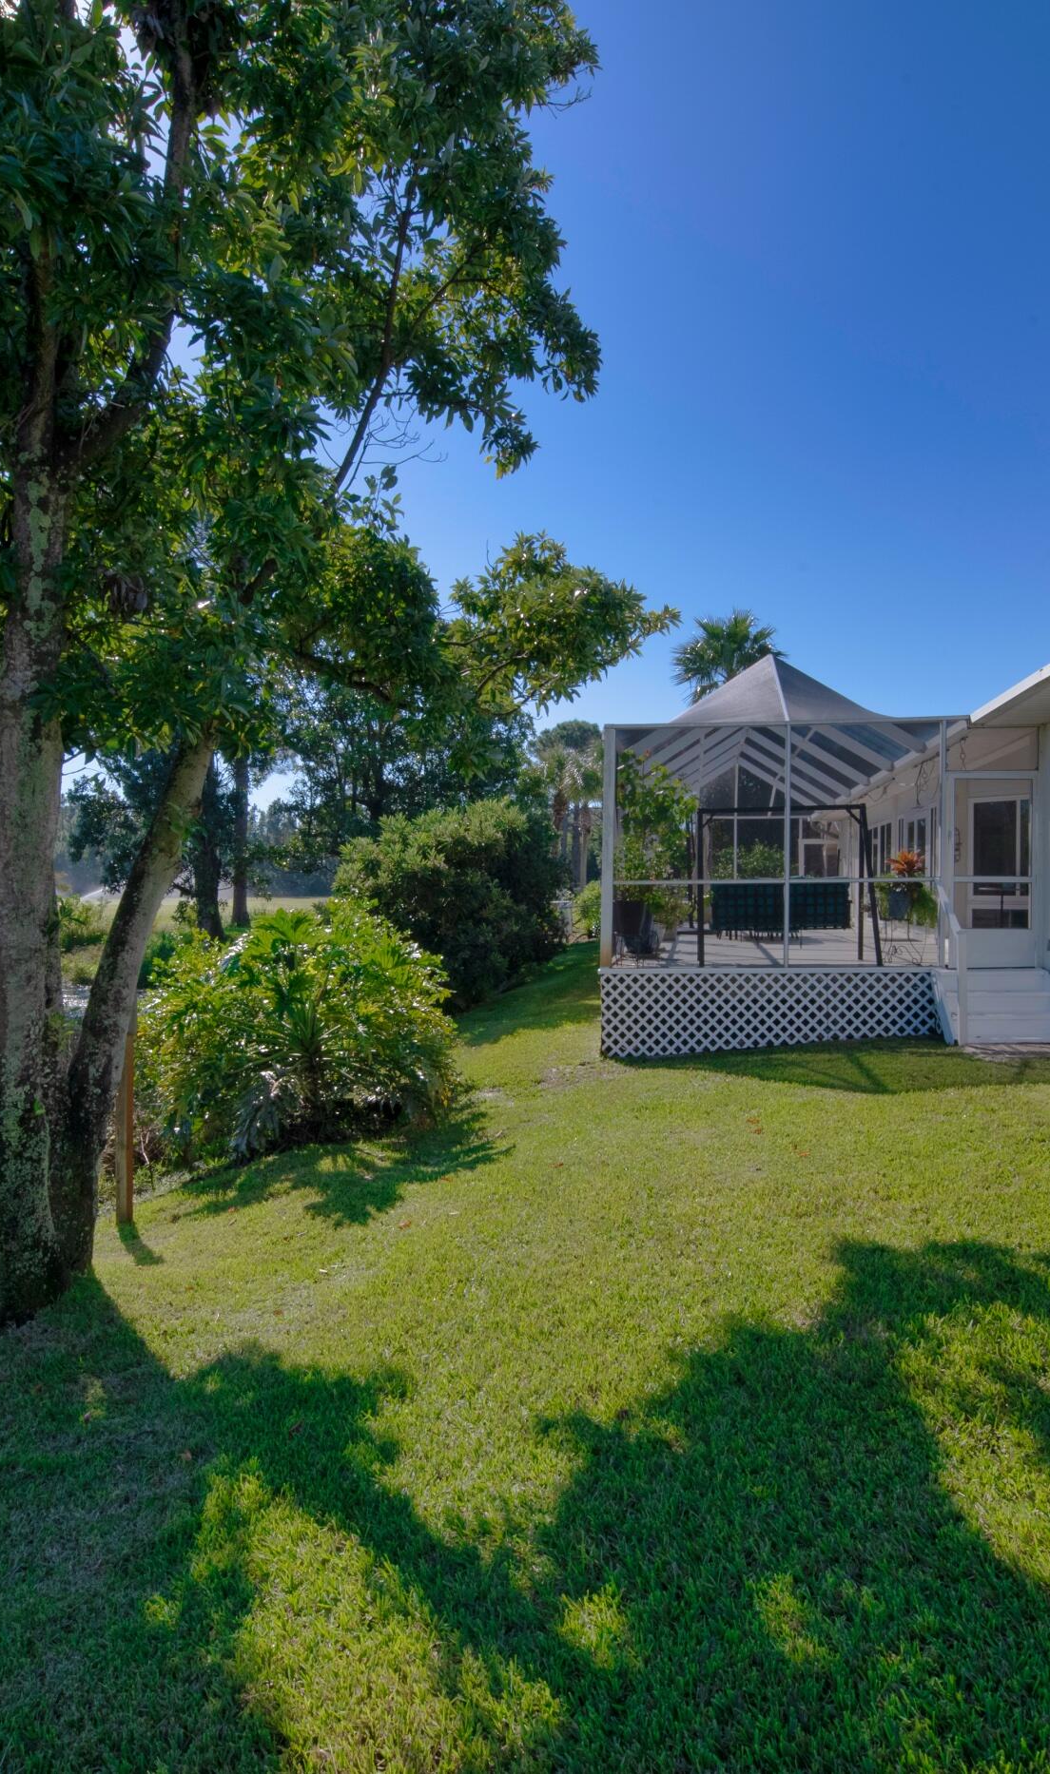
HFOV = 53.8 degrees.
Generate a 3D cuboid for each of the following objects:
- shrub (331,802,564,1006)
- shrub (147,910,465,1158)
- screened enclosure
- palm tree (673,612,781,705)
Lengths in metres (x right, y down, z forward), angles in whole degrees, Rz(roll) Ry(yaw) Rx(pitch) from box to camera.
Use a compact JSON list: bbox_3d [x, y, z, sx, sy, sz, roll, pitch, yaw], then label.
[{"bbox_3d":[-1.370,0.220,19.000,4.100,3.650,4.400,0,-1,8],"label":"shrub"},{"bbox_3d":[-1.950,1.240,9.050,2.700,2.150,2.500,0,-1,8],"label":"shrub"},{"bbox_3d":[3.950,-1.020,17.000,4.450,4.000,12.000,0,-1,8],"label":"screened enclosure"},{"bbox_3d":[6.400,-3.550,33.000,3.500,10.500,3.500,0,-1,8],"label":"palm tree"}]

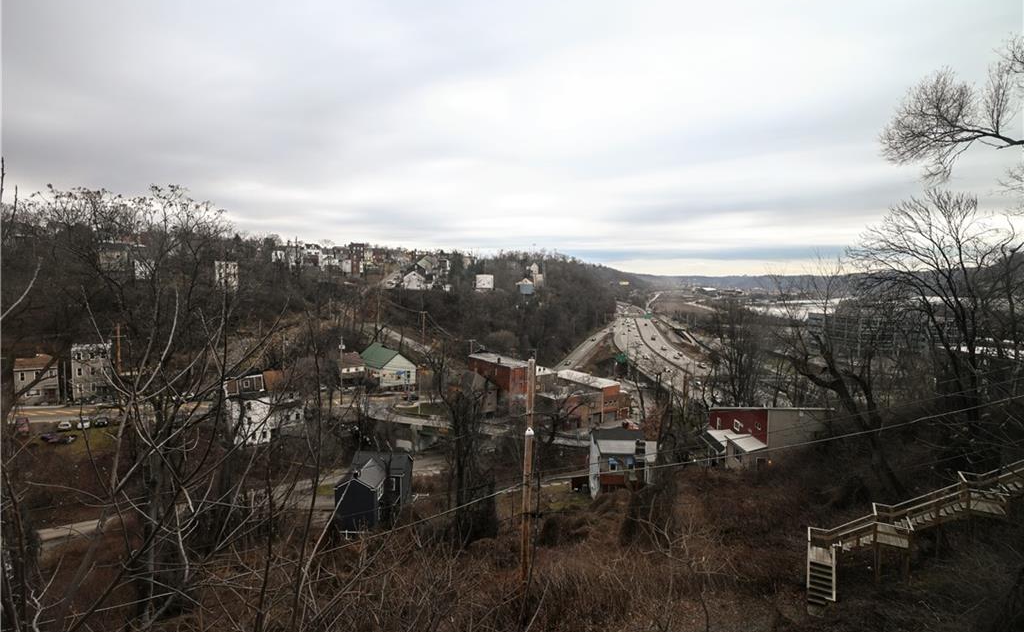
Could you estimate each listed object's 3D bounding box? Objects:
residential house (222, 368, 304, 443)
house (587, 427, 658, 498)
[{"bbox_3d":[-47.927,16.891,97.912,11.000,12.000,7.500,-3,5,-37],"label":"residential house"},{"bbox_3d":[15.461,20.246,72.510,7.500,7.300,8.500,0,4,0],"label":"house"}]

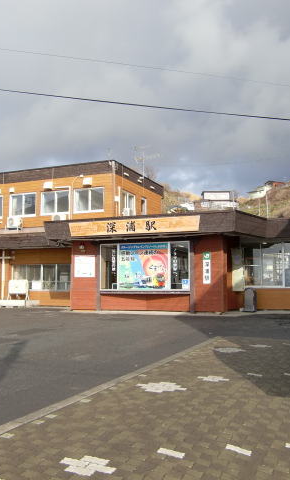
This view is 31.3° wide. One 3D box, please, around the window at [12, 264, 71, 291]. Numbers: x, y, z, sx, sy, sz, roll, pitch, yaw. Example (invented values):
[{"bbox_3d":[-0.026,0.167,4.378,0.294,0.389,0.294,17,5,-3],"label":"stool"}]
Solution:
[{"bbox_3d":[-5.059,1.857,25.372,3.491,1.307,0.100,-2,-6,24],"label":"window"}]

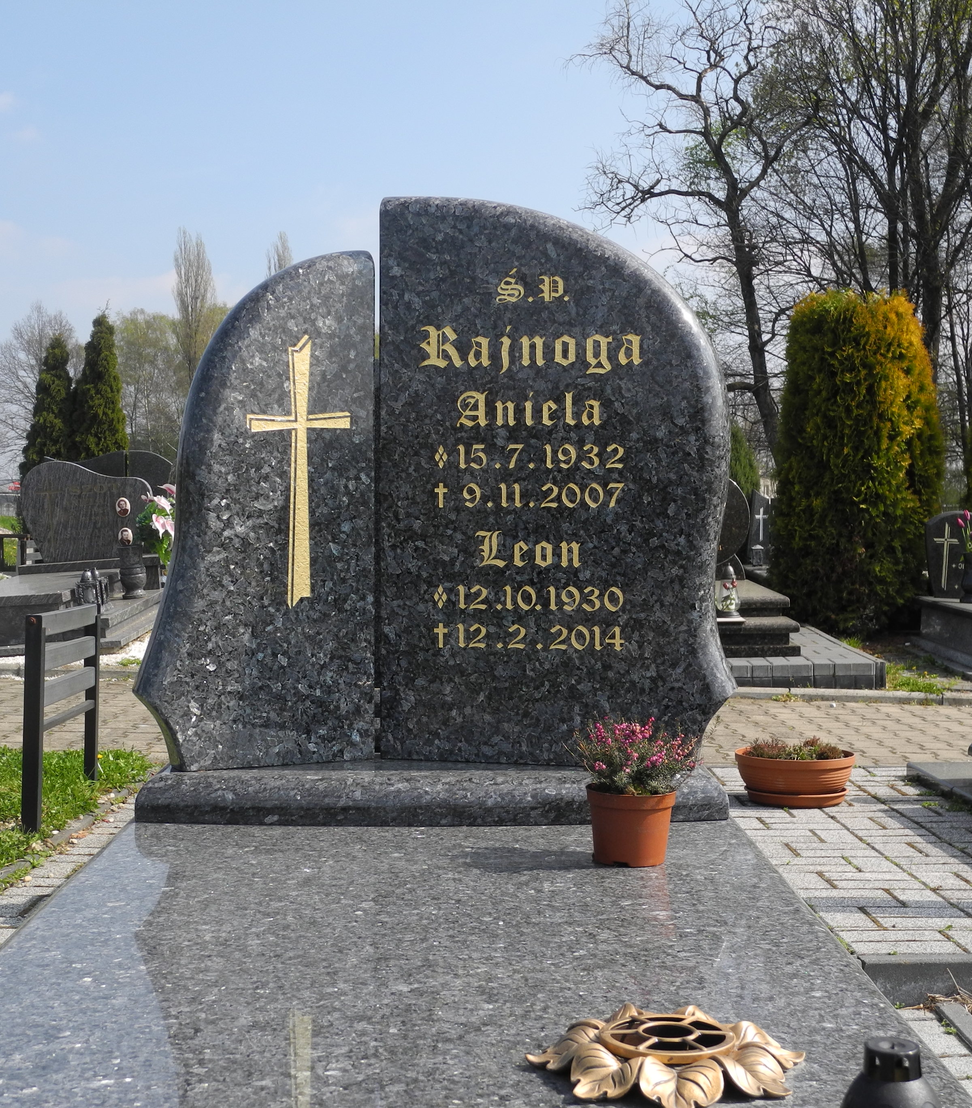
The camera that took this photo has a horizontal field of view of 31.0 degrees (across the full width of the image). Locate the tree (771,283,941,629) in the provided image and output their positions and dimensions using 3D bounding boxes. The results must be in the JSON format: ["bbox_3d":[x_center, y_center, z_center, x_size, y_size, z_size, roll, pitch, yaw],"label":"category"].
[{"bbox_3d":[2.765,-0.682,13.000,1.250,2.580,1.200,0,1,0],"label":"tree"}]

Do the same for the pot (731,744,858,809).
[{"bbox_3d":[0.963,0.687,5.474,0.375,0.155,0.375,0,1,0],"label":"pot"}]

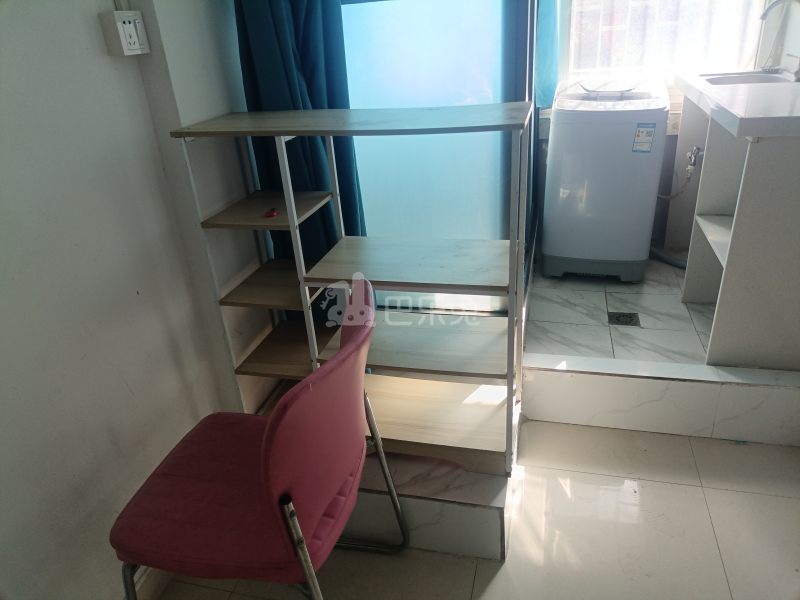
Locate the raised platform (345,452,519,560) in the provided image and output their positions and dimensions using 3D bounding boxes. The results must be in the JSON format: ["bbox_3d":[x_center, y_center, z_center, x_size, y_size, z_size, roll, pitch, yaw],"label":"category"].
[{"bbox_3d":[-0.070,0.442,1.891,0.857,0.188,0.620,3,26,15],"label":"raised platform"}]

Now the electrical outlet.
[{"bbox_3d":[-0.595,-0.580,1.307,0.041,0.086,0.086,3,26,15],"label":"electrical outlet"}]

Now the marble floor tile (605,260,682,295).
[{"bbox_3d":[1.032,-0.083,2.568,0.300,0.010,0.300,3,26,15],"label":"marble floor tile"}]

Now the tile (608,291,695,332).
[{"bbox_3d":[0.957,0.045,2.310,0.300,0.010,0.294,3,26,15],"label":"tile"}]

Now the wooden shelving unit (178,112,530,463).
[{"bbox_3d":[-0.073,-0.019,1.636,0.803,0.940,0.295,3,28,14],"label":"wooden shelving unit"}]

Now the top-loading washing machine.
[{"bbox_3d":[0.857,-0.520,2.597,0.440,0.775,0.450,3,26,15],"label":"top-loading washing machine"}]

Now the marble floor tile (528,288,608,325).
[{"bbox_3d":[0.667,0.030,2.386,0.300,0.010,0.294,3,26,15],"label":"marble floor tile"}]

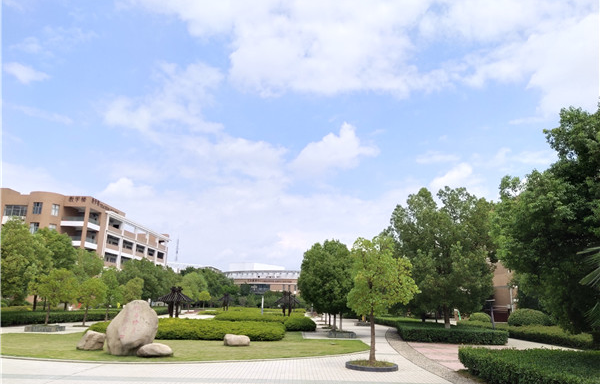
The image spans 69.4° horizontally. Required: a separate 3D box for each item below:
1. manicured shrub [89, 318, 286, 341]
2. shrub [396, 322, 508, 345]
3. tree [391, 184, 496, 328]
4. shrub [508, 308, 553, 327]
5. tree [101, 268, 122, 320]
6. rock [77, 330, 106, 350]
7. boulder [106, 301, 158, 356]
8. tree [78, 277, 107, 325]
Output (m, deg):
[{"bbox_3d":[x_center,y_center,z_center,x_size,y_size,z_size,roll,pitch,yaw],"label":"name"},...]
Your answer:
[{"bbox_3d":[-6.231,7.149,22.690,10.900,0.680,5.600,1,-15,0],"label":"manicured shrub"},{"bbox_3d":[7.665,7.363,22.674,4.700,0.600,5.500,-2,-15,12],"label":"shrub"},{"bbox_3d":[8.013,3.869,24.366,5.858,8.563,5.858,1,-15,0],"label":"tree"},{"bbox_3d":[13.838,7.784,25.960,2.352,1.673,2.352,-6,-16,27],"label":"shrub"},{"bbox_3d":[-15.750,8.516,35.915,2.066,4.285,2.066,1,-15,0],"label":"tree"},{"bbox_3d":[-6.615,4.683,13.684,0.804,0.619,0.750,8,-16,-23],"label":"rock"},{"bbox_3d":[-5.081,4.084,13.154,1.480,1.588,1.050,6,-15,-19],"label":"boulder"},{"bbox_3d":[-12.495,6.610,26.089,1.529,2.864,1.529,8,-16,-24],"label":"tree"}]

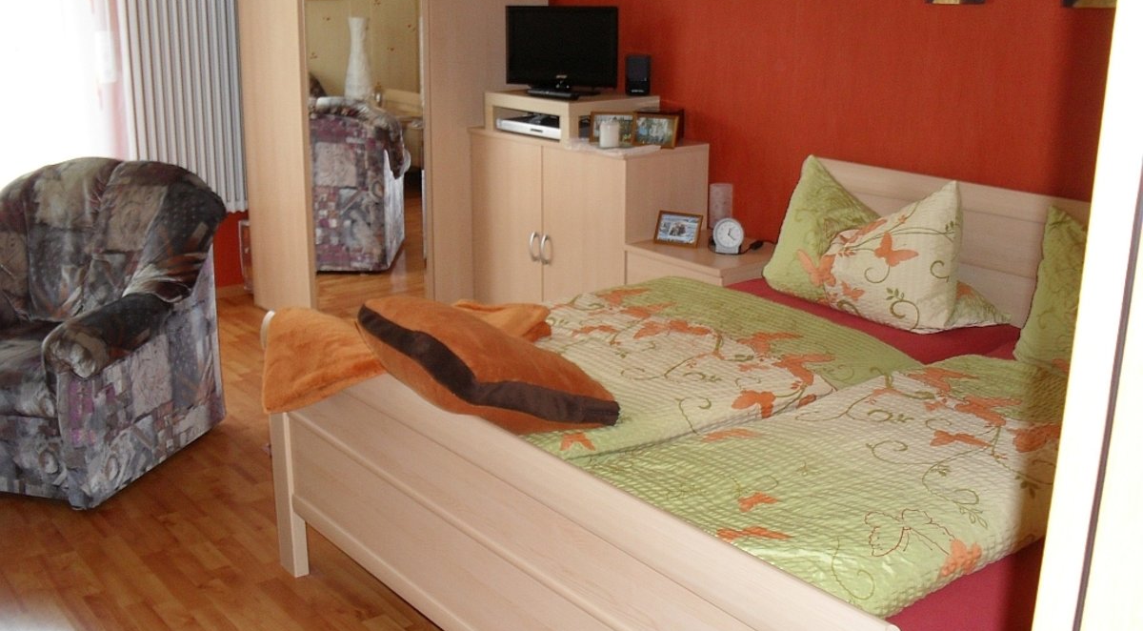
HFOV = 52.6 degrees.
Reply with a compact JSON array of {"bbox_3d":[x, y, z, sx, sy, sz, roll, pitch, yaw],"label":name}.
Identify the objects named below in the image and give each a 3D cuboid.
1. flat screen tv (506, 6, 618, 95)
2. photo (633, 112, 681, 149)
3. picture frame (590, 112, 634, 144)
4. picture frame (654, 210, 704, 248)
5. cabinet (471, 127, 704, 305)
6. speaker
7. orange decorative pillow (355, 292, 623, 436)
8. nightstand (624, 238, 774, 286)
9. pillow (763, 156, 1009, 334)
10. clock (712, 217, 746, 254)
[{"bbox_3d":[-0.039,-1.098,4.786,0.485,0.350,0.160,7,17,20],"label":"flat screen tv"},{"bbox_3d":[0.322,-0.703,4.413,0.172,0.127,0.030,7,-1,20],"label":"photo"},{"bbox_3d":[0.160,-0.726,4.493,0.168,0.124,0.030,4,-2,10],"label":"picture frame"},{"bbox_3d":[0.402,-0.316,4.289,0.170,0.126,0.030,9,0,28],"label":"picture frame"},{"bbox_3d":[0.048,-0.294,4.841,0.462,0.910,1.007,-11,20,-37],"label":"cabinet"},{"bbox_3d":[0.277,-0.984,4.735,0.100,0.165,0.100,3,16,9],"label":"speaker"},{"bbox_3d":[-0.180,0.105,2.327,0.500,0.170,0.500,23,-9,-5],"label":"orange decorative pillow"},{"bbox_3d":[0.523,0.034,4.318,0.451,0.573,0.514,-11,20,-37],"label":"nightstand"},{"bbox_3d":[0.964,-0.237,3.637,0.260,0.440,0.760,14,3,-41],"label":"pillow"},{"bbox_3d":[0.569,-0.285,4.170,0.113,0.122,0.050,1,16,1],"label":"clock"}]

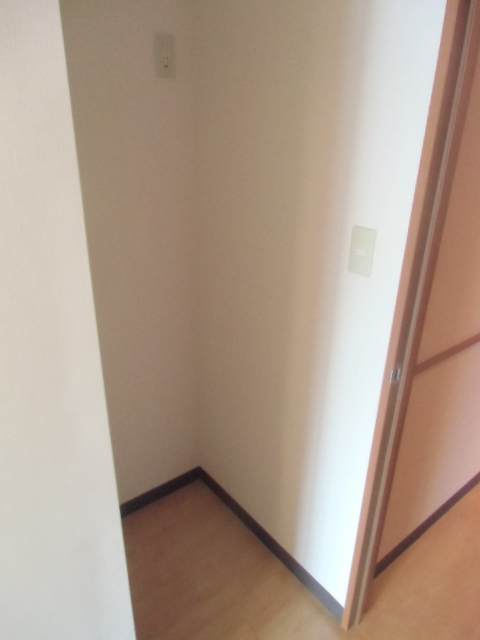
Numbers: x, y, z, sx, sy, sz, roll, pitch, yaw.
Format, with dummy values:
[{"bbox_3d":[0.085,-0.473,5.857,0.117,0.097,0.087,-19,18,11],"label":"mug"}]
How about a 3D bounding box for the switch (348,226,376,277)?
[{"bbox_3d":[0.301,-0.170,1.095,0.012,0.120,0.071,-17,29,-36],"label":"switch"}]

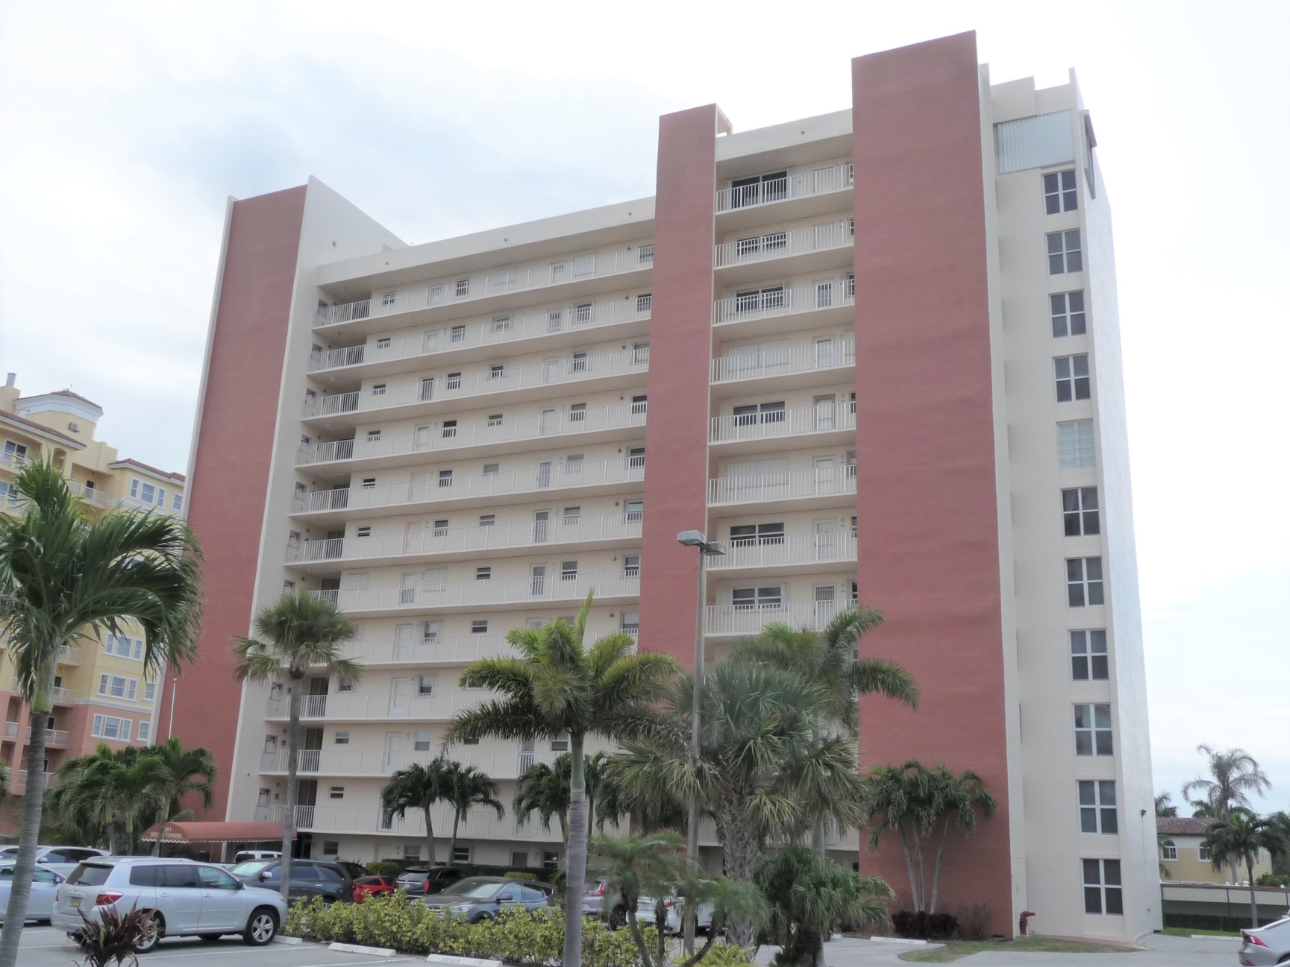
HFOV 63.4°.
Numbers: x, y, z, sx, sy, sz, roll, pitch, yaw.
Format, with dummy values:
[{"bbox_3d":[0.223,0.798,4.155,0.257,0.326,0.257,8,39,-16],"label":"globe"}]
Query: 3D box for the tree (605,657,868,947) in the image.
[{"bbox_3d":[1.950,6.850,22.000,5.000,6.100,5.000,-3,-17,17],"label":"tree"}]

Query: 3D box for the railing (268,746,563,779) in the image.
[{"bbox_3d":[-11.478,13.646,51.101,19.364,1.133,0.103,-4,-17,22],"label":"railing"}]

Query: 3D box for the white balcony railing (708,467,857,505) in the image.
[{"bbox_3d":[5.370,0.083,41.134,6.048,1.040,0.080,-5,-18,22],"label":"white balcony railing"}]

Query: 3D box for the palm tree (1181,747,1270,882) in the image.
[{"bbox_3d":[44.006,26.042,78.629,6.380,12.234,6.380,-6,-18,25],"label":"palm tree"}]

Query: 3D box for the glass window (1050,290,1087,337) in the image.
[{"bbox_3d":[16.884,-6.746,41.574,1.280,1.780,0.120,-4,-15,23],"label":"glass window"}]

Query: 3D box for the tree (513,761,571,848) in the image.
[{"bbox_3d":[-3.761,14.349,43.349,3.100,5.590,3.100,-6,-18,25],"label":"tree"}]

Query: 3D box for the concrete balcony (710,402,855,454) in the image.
[{"bbox_3d":[6.002,-2.289,43.580,6.450,1.300,1.600,-6,-18,25],"label":"concrete balcony"}]

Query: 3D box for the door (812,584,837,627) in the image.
[{"bbox_3d":[7.309,5.135,42.256,0.980,2.040,0.120,-4,-15,23],"label":"door"}]

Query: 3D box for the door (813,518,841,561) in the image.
[{"bbox_3d":[7.427,2.427,42.624,1.050,2.000,0.100,-6,-18,25],"label":"door"}]

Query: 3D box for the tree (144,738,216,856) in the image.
[{"bbox_3d":[-21.296,14.979,47.509,3.171,6.680,3.106,9,-17,-22],"label":"tree"}]

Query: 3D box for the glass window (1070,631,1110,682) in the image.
[{"bbox_3d":[16.388,6.336,38.476,1.280,1.780,0.120,-4,-15,23],"label":"glass window"}]

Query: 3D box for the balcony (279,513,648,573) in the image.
[{"bbox_3d":[-8.959,3.008,50.662,20.026,1.130,1.650,-5,-18,22],"label":"balcony"}]

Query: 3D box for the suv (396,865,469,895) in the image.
[{"bbox_3d":[-8.217,16.889,43.596,1.900,1.680,4.750,-6,-16,29],"label":"suv"}]

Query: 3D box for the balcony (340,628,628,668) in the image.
[{"bbox_3d":[-8.582,8.042,51.309,18.334,1.133,0.103,-4,-17,22],"label":"balcony"}]

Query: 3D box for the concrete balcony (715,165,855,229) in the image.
[{"bbox_3d":[6.420,-12.629,46.092,6.450,1.300,1.600,-6,-18,25],"label":"concrete balcony"}]

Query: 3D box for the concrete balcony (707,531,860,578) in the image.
[{"bbox_3d":[5.820,2.979,43.115,6.287,1.180,1.700,-4,-15,23],"label":"concrete balcony"}]

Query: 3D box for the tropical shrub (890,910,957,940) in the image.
[{"bbox_3d":[9.614,15.264,36.000,2.150,0.970,1.300,-4,-15,23],"label":"tropical shrub"}]

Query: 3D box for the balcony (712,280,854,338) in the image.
[{"bbox_3d":[6.835,-8.235,49.789,7.210,1.391,1.802,-4,-17,22],"label":"balcony"}]

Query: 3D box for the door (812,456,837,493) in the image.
[{"bbox_3d":[7.460,-0.156,43.282,1.000,2.000,0.100,-6,-18,25],"label":"door"}]

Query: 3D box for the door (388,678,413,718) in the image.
[{"bbox_3d":[-12.045,10.546,50.876,0.970,2.080,0.100,-5,-18,24],"label":"door"}]

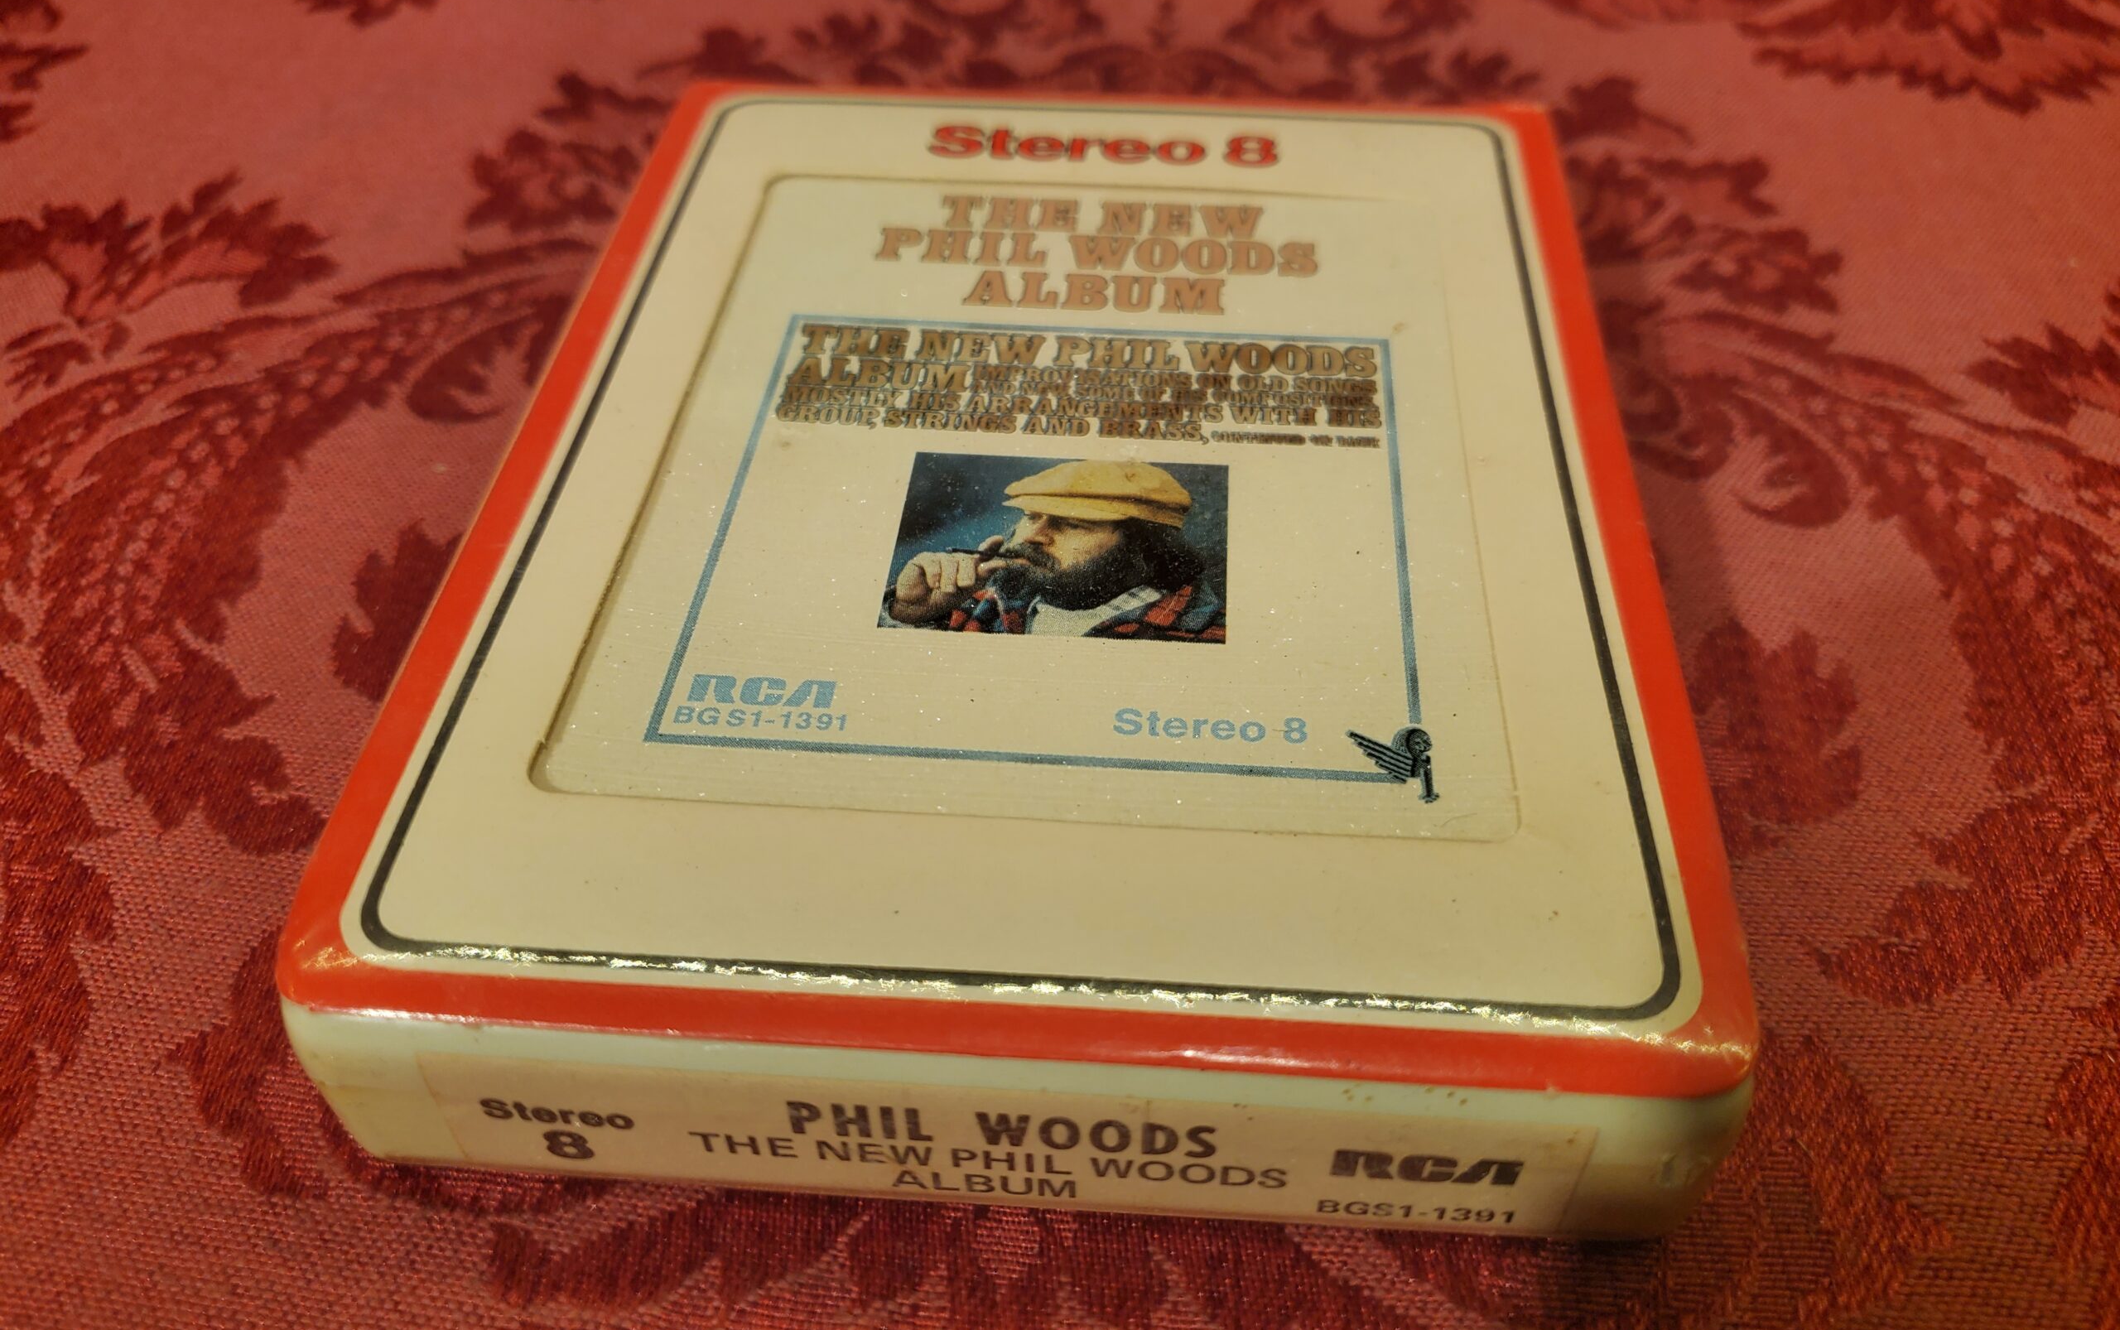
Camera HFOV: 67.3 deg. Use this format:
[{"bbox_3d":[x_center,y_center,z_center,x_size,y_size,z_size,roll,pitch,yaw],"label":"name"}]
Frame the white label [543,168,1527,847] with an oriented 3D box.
[{"bbox_3d":[0.000,-0.020,0.145,0.073,0.002,0.086,3,47,4],"label":"white label"}]

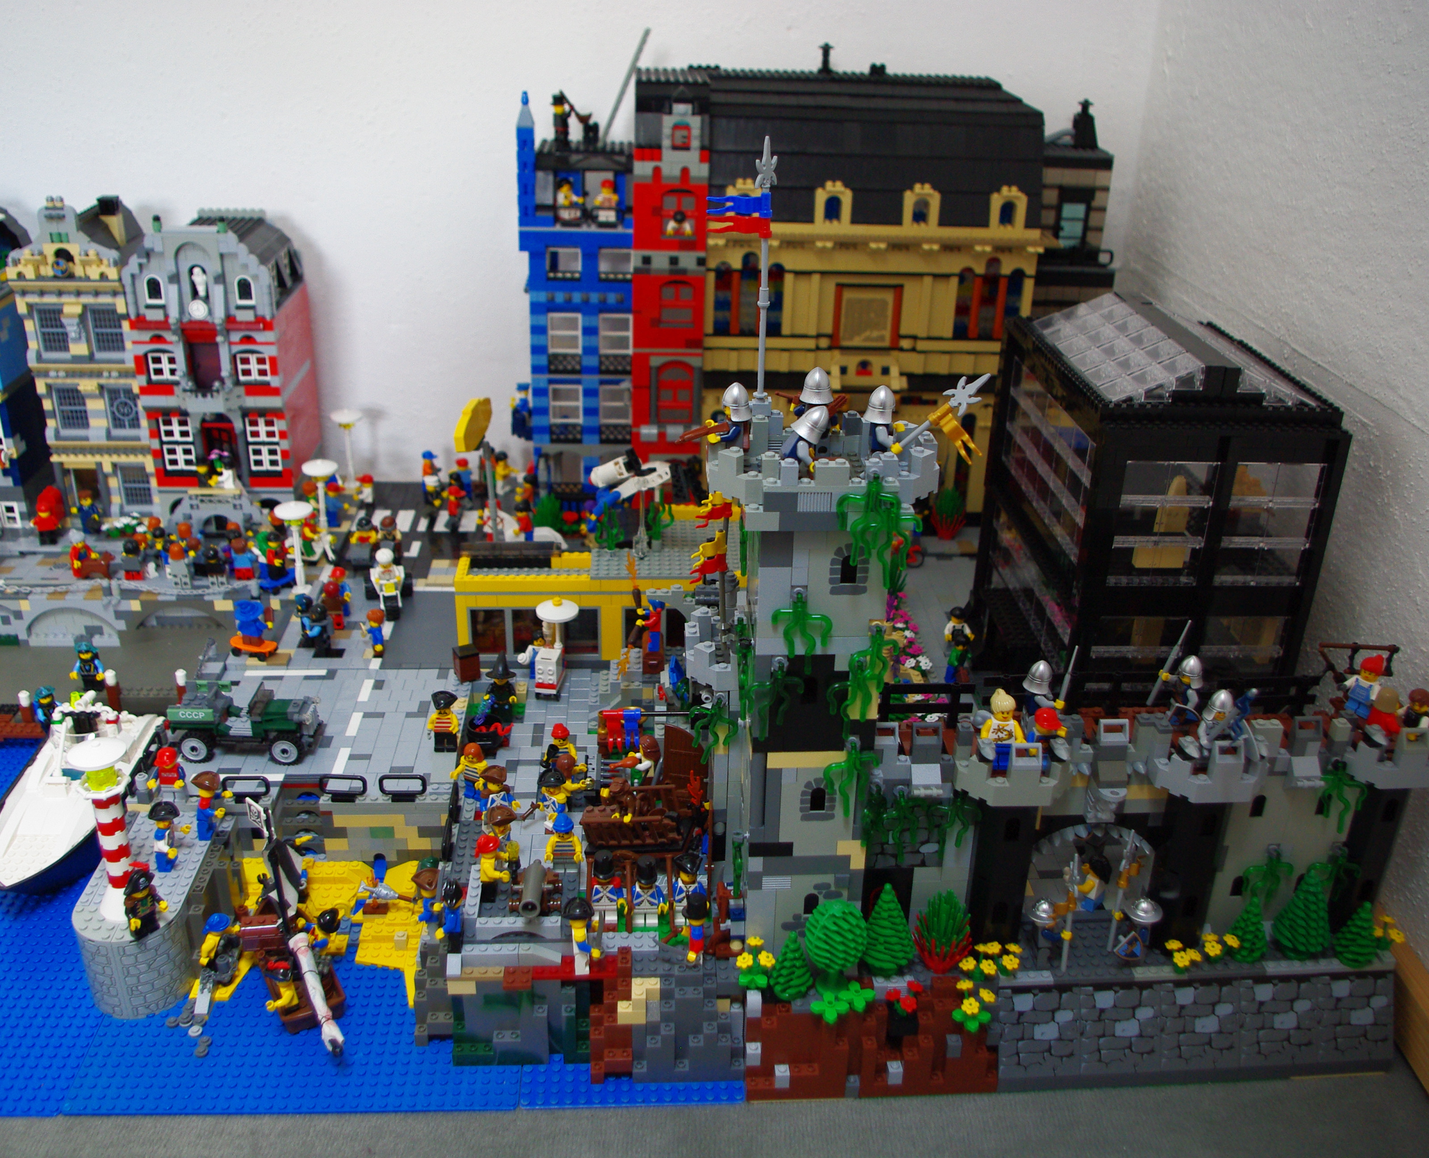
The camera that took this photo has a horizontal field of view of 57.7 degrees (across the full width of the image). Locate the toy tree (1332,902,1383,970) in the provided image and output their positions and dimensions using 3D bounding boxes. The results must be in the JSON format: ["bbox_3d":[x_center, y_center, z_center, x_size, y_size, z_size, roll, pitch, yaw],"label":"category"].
[{"bbox_3d":[0.377,0.204,0.757,0.027,0.041,0.027,0,26,-4],"label":"toy tree"}]

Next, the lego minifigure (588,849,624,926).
[{"bbox_3d":[-0.063,0.179,0.753,0.024,0.046,0.015,0,26,-4],"label":"lego minifigure"}]

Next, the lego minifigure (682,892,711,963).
[{"bbox_3d":[-0.010,0.197,0.733,0.017,0.046,0.022,0,26,-3],"label":"lego minifigure"}]

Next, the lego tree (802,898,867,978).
[{"bbox_3d":[0.064,0.201,0.720,0.036,0.058,0.036,0,26,-4],"label":"lego tree"}]

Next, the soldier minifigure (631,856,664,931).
[{"bbox_3d":[-0.040,0.182,0.756,0.023,0.046,0.015,0,26,-4],"label":"soldier minifigure"}]

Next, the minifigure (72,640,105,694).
[{"bbox_3d":[-0.513,0.073,1.073,0.025,0.043,0.017,-1,26,-7],"label":"minifigure"}]

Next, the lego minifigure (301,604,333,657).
[{"bbox_3d":[-0.317,0.040,1.037,0.018,0.041,0.022,-11,29,-24],"label":"lego minifigure"}]

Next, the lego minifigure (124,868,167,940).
[{"bbox_3d":[-0.327,0.183,0.743,0.026,0.046,0.015,-17,32,-33],"label":"lego minifigure"}]

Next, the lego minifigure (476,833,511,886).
[{"bbox_3d":[-0.130,0.170,0.767,0.021,0.043,0.022,-3,27,-9],"label":"lego minifigure"}]

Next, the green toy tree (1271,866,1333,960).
[{"bbox_3d":[0.341,0.193,0.755,0.033,0.062,0.033,0,26,-4],"label":"green toy tree"}]

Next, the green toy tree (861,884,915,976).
[{"bbox_3d":[0.098,0.192,0.728,0.031,0.061,0.031,0,26,-4],"label":"green toy tree"}]

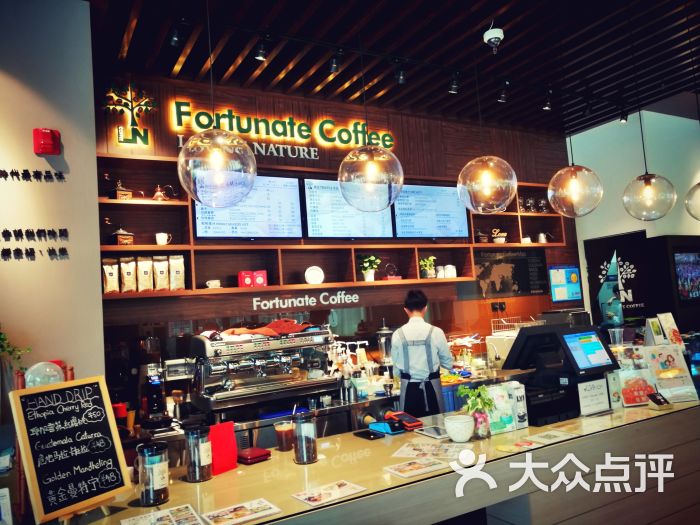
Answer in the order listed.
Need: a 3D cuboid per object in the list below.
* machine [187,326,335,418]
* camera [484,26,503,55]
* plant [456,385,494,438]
[{"bbox_3d":[-0.640,0.812,4.140,0.990,0.570,0.600,-2,-6,-29],"label":"machine"},{"bbox_3d":[1.052,-1.625,4.005,0.140,0.130,0.140,-4,-5,0],"label":"camera"},{"bbox_3d":[0.600,0.710,2.623,0.165,0.250,0.155,-2,-6,-29],"label":"plant"}]

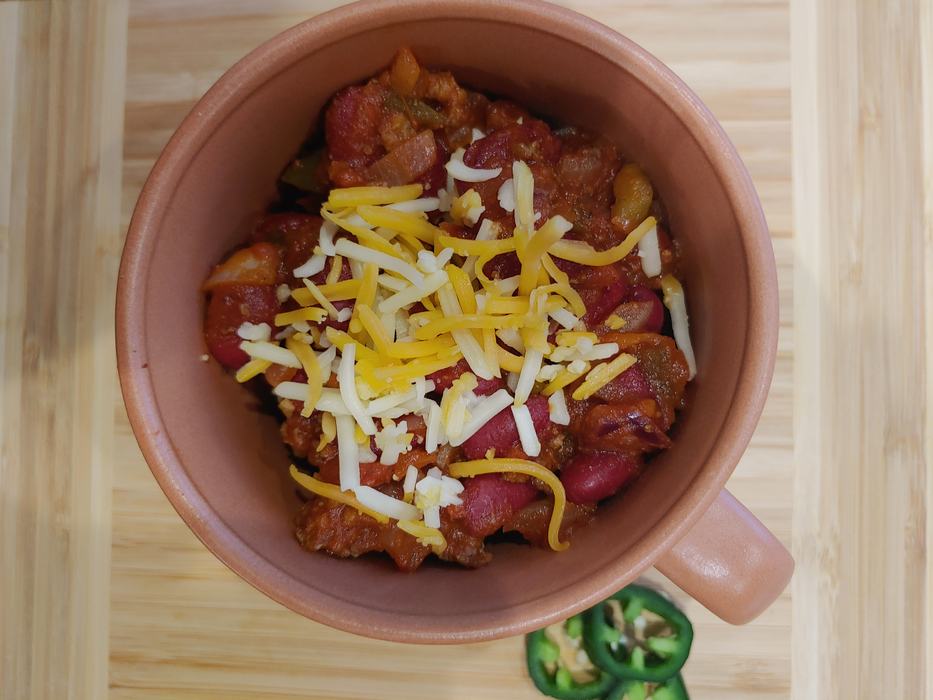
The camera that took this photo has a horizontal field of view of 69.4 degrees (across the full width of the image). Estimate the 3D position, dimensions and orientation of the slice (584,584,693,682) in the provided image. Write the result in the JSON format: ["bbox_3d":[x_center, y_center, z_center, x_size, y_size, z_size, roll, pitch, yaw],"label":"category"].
[{"bbox_3d":[0.047,0.077,0.184,0.028,0.006,0.025,0,84,-4],"label":"slice"}]

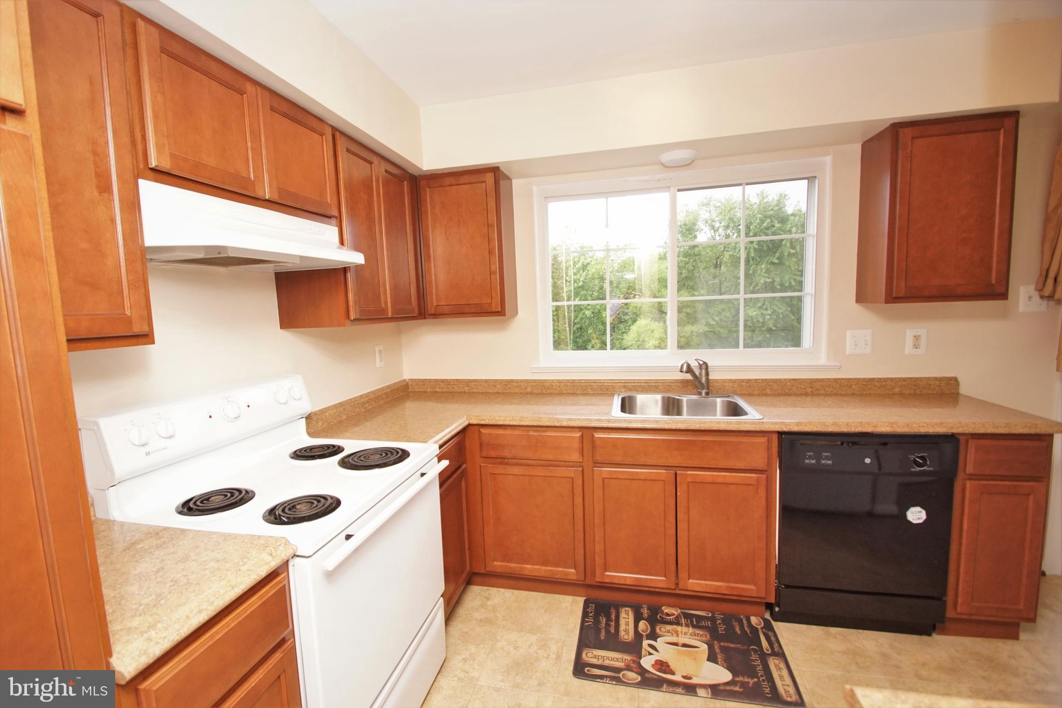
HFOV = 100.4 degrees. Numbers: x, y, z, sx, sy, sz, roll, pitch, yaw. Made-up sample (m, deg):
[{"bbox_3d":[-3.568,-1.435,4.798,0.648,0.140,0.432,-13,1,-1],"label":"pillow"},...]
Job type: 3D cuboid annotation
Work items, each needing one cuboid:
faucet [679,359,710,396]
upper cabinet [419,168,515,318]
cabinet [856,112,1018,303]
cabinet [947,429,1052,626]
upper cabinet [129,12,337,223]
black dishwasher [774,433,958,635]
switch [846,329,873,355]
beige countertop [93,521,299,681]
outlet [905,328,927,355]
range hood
[{"bbox_3d":[0.849,0.125,2.287,0.240,0.215,0.062,-8,8,-43],"label":"faucet"},{"bbox_3d":[-0.353,-0.594,2.520,0.472,0.776,0.297,-1,6,13],"label":"upper cabinet"},{"bbox_3d":[1.835,-0.631,2.029,0.453,0.776,0.297,-1,6,13],"label":"cabinet"},{"bbox_3d":[1.871,0.707,2.009,0.312,0.875,0.625,-1,6,13],"label":"cabinet"},{"bbox_3d":[-0.993,-0.644,1.408,0.328,0.386,0.740,-1,6,13],"label":"upper cabinet"},{"bbox_3d":[1.403,0.722,2.076,0.605,0.870,0.620,-1,6,13],"label":"black dishwasher"},{"bbox_3d":[1.692,-0.059,2.276,0.115,0.119,0.012,-1,6,13],"label":"switch"},{"bbox_3d":[-0.912,0.478,0.926,0.660,0.044,0.355,-1,6,13],"label":"beige countertop"},{"bbox_3d":[1.939,-0.060,2.221,0.088,0.128,0.012,-1,6,13],"label":"outlet"},{"bbox_3d":[-0.933,-0.379,1.424,0.430,0.148,0.743,-1,6,13],"label":"range hood"}]

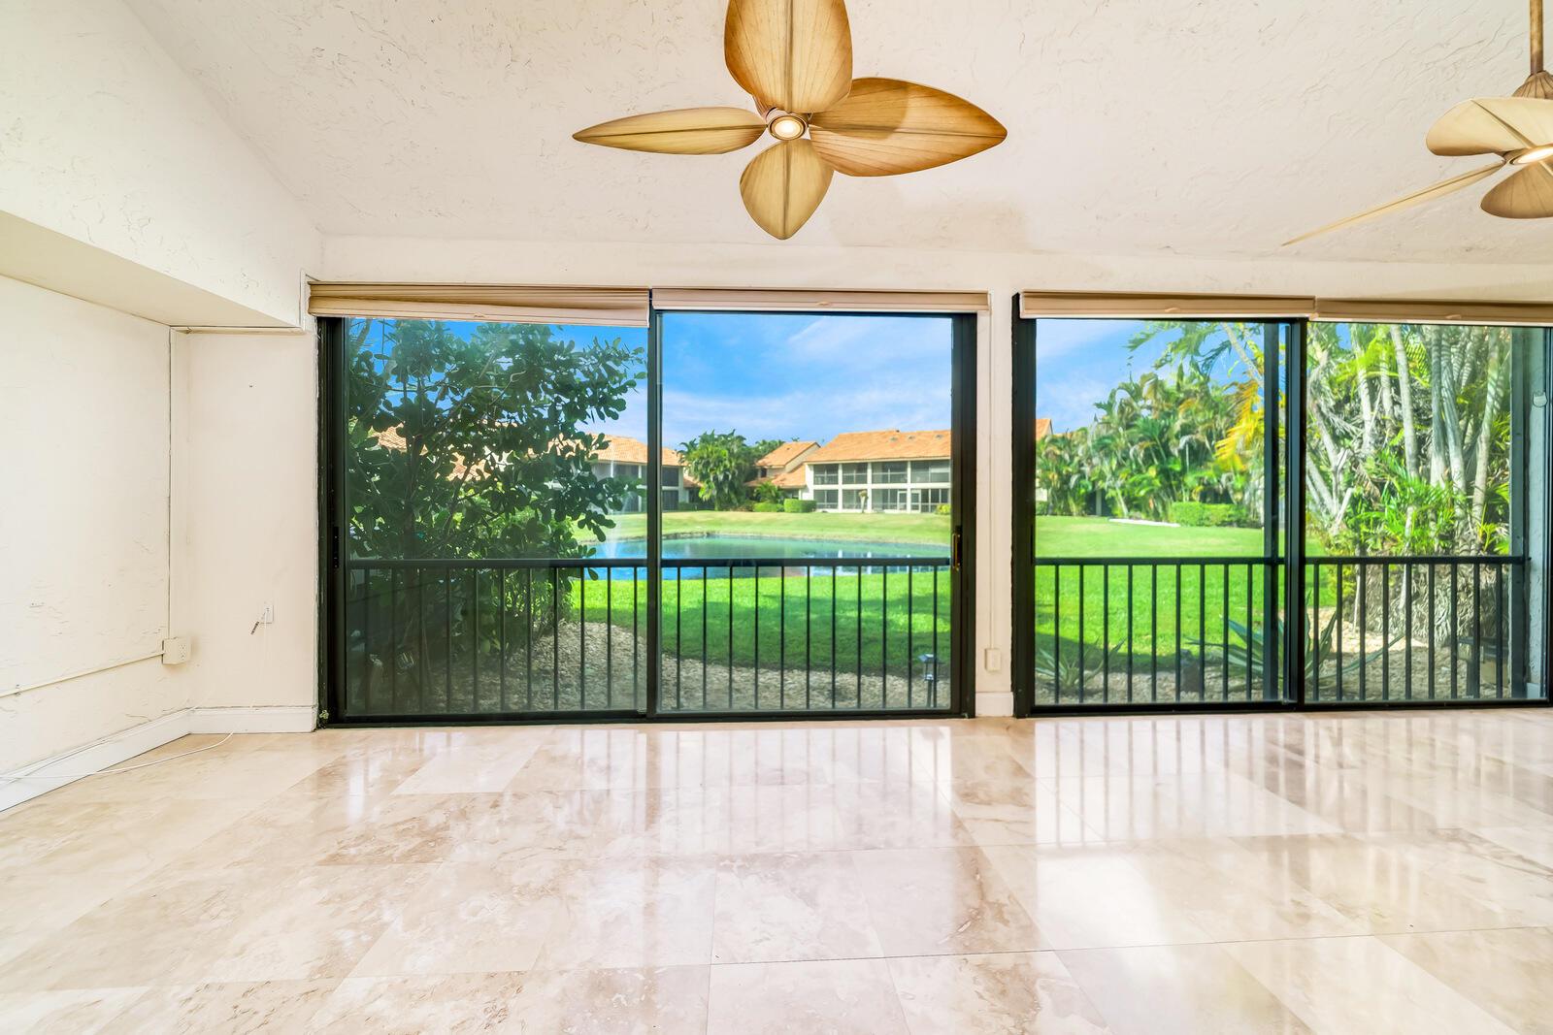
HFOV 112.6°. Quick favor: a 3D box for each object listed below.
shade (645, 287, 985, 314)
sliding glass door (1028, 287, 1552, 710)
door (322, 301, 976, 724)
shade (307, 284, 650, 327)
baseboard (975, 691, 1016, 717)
[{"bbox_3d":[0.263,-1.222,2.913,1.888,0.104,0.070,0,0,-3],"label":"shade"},{"bbox_3d":[3.140,-0.050,3.143,3.534,2.439,0.120,0,0,-3],"label":"sliding glass door"},{"bbox_3d":[-0.677,-0.049,2.965,3.680,2.425,0.120,0,0,-3],"label":"door"},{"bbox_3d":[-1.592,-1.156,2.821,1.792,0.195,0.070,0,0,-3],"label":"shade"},{"bbox_3d":[1.264,1.088,3.001,0.230,0.145,0.020,0,0,-3],"label":"baseboard"}]

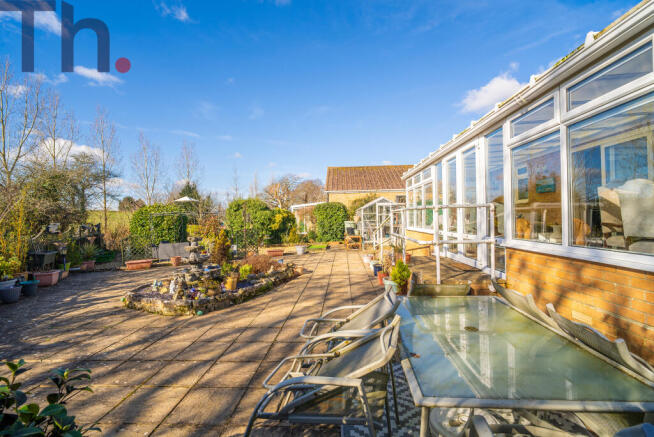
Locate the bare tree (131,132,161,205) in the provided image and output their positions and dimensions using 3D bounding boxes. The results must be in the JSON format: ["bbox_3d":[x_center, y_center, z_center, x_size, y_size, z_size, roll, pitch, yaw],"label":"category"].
[{"bbox_3d":[-16.228,-2.901,26.000,2.300,9.200,2.300,-1,0,-32],"label":"bare tree"}]

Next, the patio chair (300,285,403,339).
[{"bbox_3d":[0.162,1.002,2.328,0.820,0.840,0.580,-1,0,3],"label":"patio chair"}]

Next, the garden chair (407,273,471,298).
[{"bbox_3d":[1.050,0.970,2.920,0.600,0.920,0.720,0,0,3],"label":"garden chair"}]

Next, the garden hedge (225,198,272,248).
[{"bbox_3d":[-4.130,0.239,15.300,2.150,2.460,1.700,-1,0,3],"label":"garden hedge"}]

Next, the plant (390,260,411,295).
[{"bbox_3d":[1.298,1.073,5.100,0.320,0.650,0.320,-1,0,3],"label":"plant"}]

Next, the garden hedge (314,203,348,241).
[{"bbox_3d":[0.266,0.247,17.200,2.000,2.300,1.600,-1,0,3],"label":"garden hedge"}]

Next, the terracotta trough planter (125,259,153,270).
[{"bbox_3d":[-5.360,1.340,8.330,0.640,0.215,0.260,0,0,-41],"label":"terracotta trough planter"}]

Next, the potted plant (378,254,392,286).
[{"bbox_3d":[1.241,1.077,6.170,0.290,0.630,0.280,-1,0,3],"label":"potted plant"}]

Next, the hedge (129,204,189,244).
[{"bbox_3d":[-7.603,0.494,13.200,2.100,2.120,1.600,-1,0,-11],"label":"hedge"}]

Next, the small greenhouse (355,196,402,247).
[{"bbox_3d":[2.539,0.228,14.200,1.850,2.250,2.500,-1,0,1],"label":"small greenhouse"}]

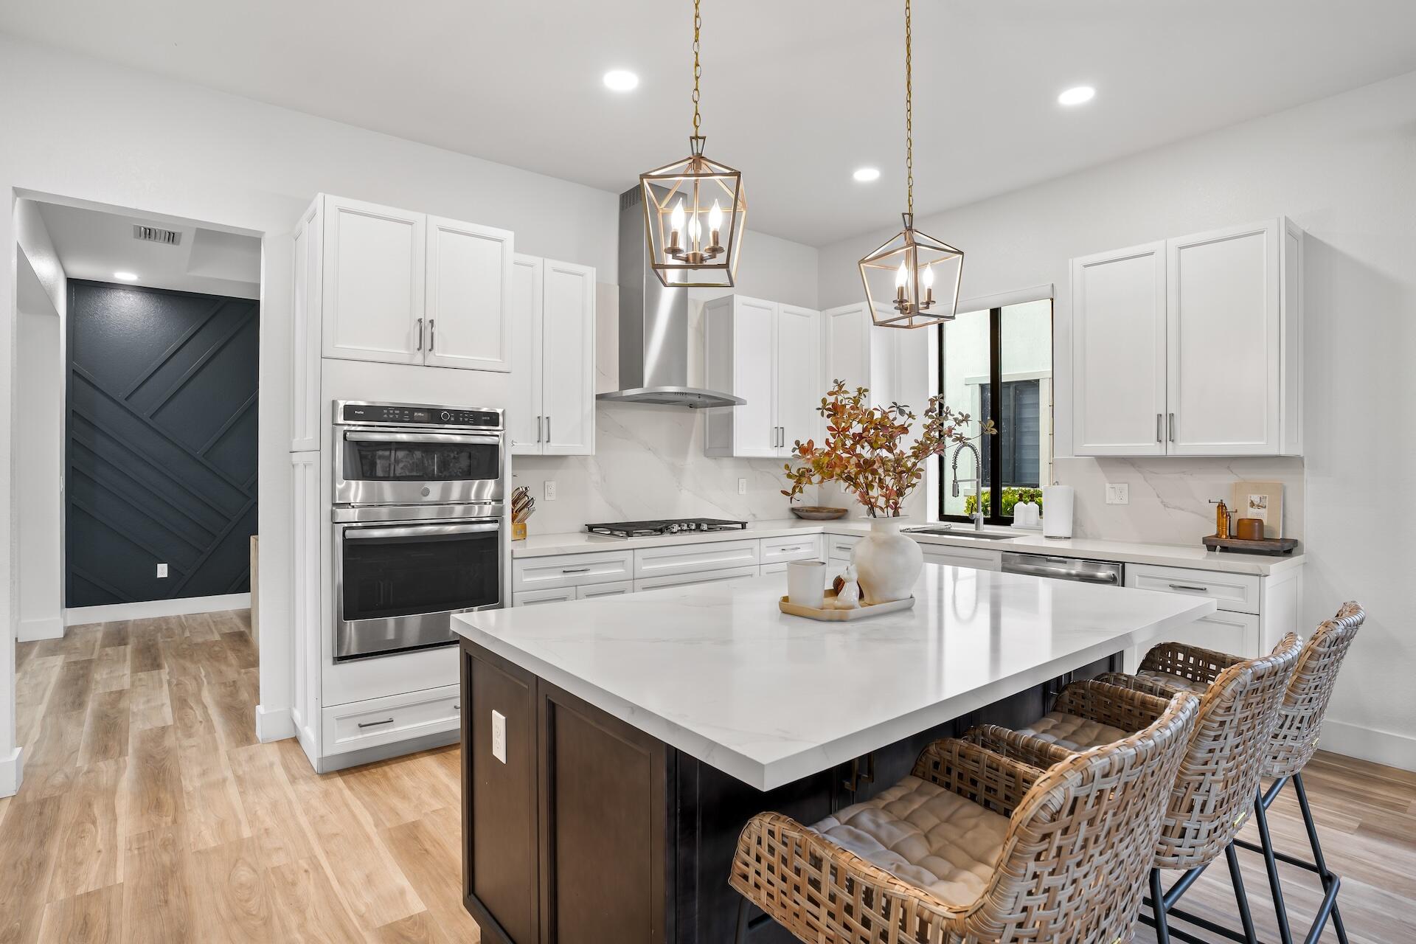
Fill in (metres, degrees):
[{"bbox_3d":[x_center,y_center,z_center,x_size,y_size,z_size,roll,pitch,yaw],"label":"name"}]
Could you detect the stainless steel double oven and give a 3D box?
[{"bbox_3d":[-1.498,0.260,3.345,0.763,1.139,0.629,0,0,-39],"label":"stainless steel double oven"}]

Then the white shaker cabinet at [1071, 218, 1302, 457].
[{"bbox_3d":[2.505,-0.637,3.560,0.350,1.103,0.946,0,0,-39],"label":"white shaker cabinet"}]

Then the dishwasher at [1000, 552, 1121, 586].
[{"bbox_3d":[2.106,0.858,3.763,0.609,0.817,0.618,0,0,-39],"label":"dishwasher"}]

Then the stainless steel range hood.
[{"bbox_3d":[-0.296,-1.148,4.405,0.924,1.380,0.548,0,0,-39],"label":"stainless steel range hood"}]

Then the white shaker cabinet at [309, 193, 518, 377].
[{"bbox_3d":[-1.520,-0.847,3.366,0.850,0.712,0.631,0,0,-39],"label":"white shaker cabinet"}]

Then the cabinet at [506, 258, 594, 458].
[{"bbox_3d":[-1.032,-0.663,3.955,0.649,1.129,0.327,0,0,-39],"label":"cabinet"}]

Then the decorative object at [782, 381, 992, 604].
[{"bbox_3d":[0.529,0.055,1.980,0.610,0.649,0.480,0,0,0],"label":"decorative object"}]

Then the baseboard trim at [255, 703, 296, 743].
[{"bbox_3d":[-2.142,1.236,3.317,0.154,0.147,0.137,0,0,-39],"label":"baseboard trim"}]

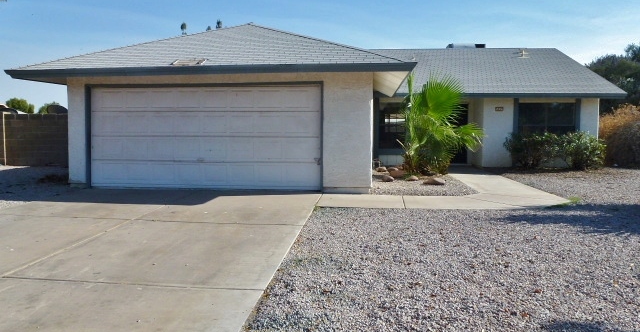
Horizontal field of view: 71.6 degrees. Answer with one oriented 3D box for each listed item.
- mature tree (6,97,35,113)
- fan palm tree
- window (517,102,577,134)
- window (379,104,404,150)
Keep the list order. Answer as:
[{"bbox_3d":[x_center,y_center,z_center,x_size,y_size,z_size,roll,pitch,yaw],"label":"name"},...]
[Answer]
[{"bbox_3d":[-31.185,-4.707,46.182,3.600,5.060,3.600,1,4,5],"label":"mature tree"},{"bbox_3d":[3.710,-1.316,13.472,2.500,3.050,2.350,1,4,5],"label":"fan palm tree"},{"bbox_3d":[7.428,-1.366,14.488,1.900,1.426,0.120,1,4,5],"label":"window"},{"bbox_3d":[2.490,-1.333,14.953,1.007,1.547,0.120,1,4,5],"label":"window"}]

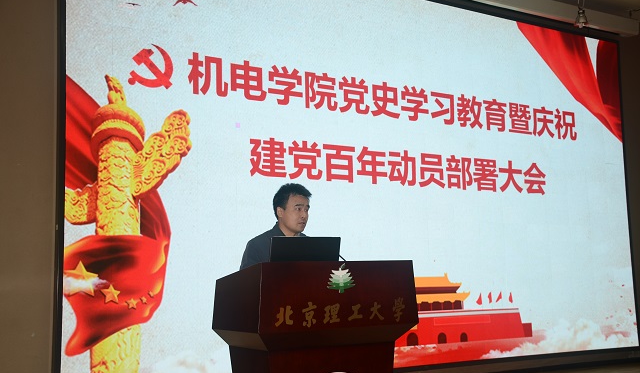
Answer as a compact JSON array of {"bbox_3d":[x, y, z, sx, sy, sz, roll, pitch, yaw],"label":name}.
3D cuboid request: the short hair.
[{"bbox_3d":[-0.140,0.074,3.480,0.200,0.185,0.170,-6,-8,42],"label":"short hair"}]

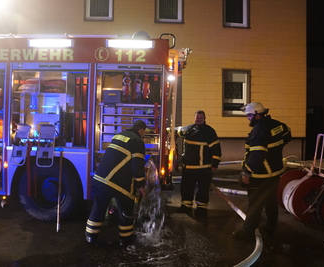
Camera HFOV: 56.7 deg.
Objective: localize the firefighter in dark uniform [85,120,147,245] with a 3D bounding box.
[{"bbox_3d":[-0.622,0.642,3.970,0.740,1.600,0.640,1,-1,-44],"label":"firefighter in dark uniform"}]

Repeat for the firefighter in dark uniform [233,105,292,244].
[{"bbox_3d":[1.400,0.505,4.180,0.640,1.850,0.660,0,-1,37],"label":"firefighter in dark uniform"}]

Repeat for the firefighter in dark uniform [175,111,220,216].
[{"bbox_3d":[0.627,0.506,5.300,0.780,1.810,0.500,0,-1,21],"label":"firefighter in dark uniform"}]

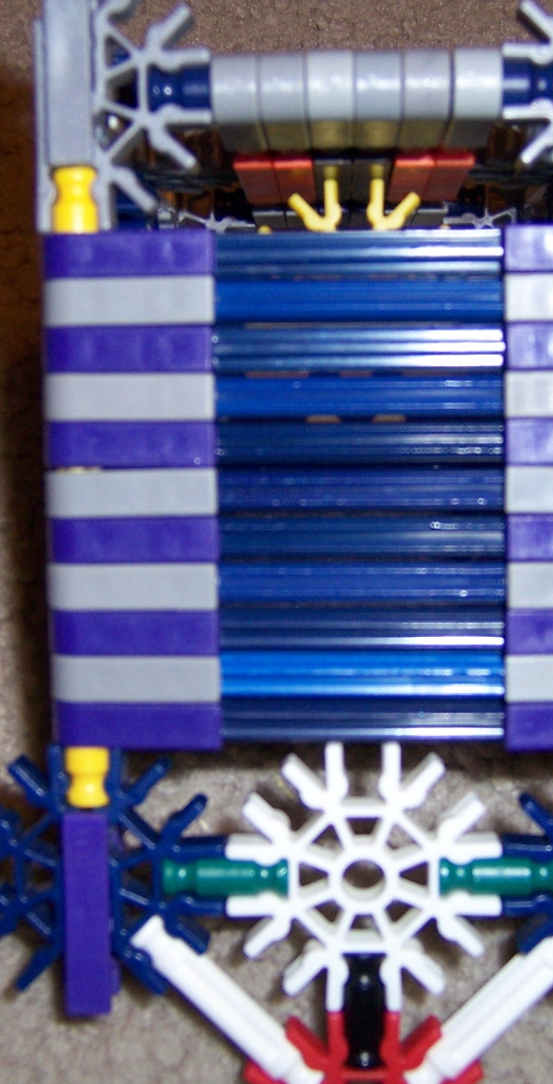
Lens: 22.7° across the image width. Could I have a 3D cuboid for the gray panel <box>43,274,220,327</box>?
[{"bbox_3d":[-0.019,-0.031,0.181,0.022,0.009,0.006,-1,94,0],"label":"gray panel"}]

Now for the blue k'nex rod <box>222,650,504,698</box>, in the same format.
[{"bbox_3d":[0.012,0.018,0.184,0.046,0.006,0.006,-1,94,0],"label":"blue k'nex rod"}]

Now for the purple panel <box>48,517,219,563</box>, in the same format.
[{"bbox_3d":[-0.019,-0.001,0.187,0.022,0.012,0.006,-1,94,0],"label":"purple panel"}]

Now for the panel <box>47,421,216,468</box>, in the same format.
[{"bbox_3d":[-0.019,-0.013,0.182,0.022,0.009,0.006,-1,94,0],"label":"panel"}]

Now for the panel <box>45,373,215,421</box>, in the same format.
[{"bbox_3d":[-0.019,-0.019,0.186,0.022,0.012,0.006,-1,94,0],"label":"panel"}]

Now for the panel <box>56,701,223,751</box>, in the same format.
[{"bbox_3d":[-0.018,0.024,0.189,0.022,0.012,0.006,-1,94,0],"label":"panel"}]

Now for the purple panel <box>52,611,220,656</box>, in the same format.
[{"bbox_3d":[-0.018,0.012,0.189,0.022,0.015,0.006,0,94,1],"label":"purple panel"}]

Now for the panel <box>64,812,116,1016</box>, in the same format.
[{"bbox_3d":[-0.025,0.049,0.194,0.006,0.018,0.028,0,94,1],"label":"panel"}]

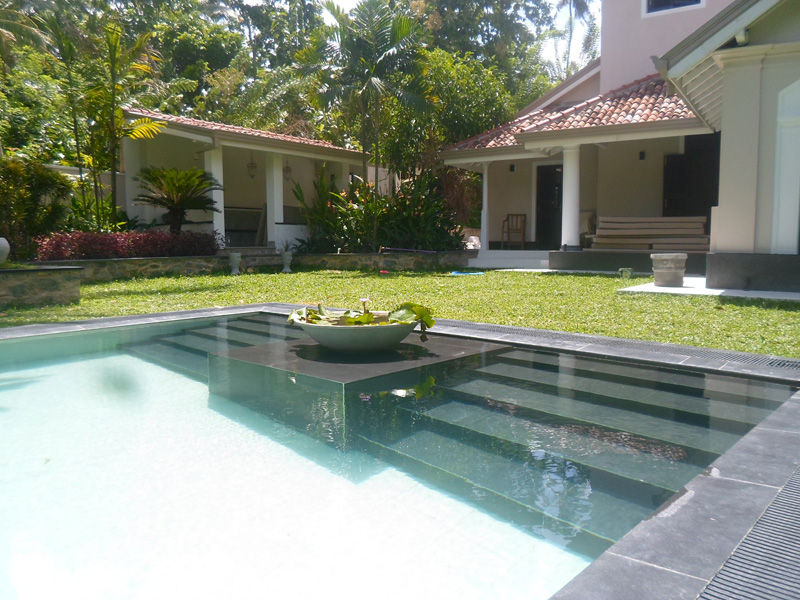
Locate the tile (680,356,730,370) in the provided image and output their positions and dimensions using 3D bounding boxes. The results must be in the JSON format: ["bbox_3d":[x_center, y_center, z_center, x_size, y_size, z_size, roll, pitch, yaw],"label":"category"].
[{"bbox_3d":[1.585,0.342,3.003,0.191,0.030,0.171,5,7,44],"label":"tile"}]

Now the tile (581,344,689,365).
[{"bbox_3d":[1.313,0.319,3.275,0.580,0.030,0.171,5,7,44],"label":"tile"}]

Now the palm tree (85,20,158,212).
[{"bbox_3d":[-5.977,-3.605,12.400,1.550,4.700,1.550,5,7,44],"label":"palm tree"}]

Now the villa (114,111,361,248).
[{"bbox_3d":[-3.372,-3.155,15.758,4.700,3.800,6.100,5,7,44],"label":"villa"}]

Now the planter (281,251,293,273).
[{"bbox_3d":[-2.436,-0.822,12.400,0.250,0.450,0.250,0,5,0],"label":"planter"}]

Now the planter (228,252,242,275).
[{"bbox_3d":[-3.331,-0.735,11.700,0.250,0.450,0.250,5,7,44],"label":"planter"}]

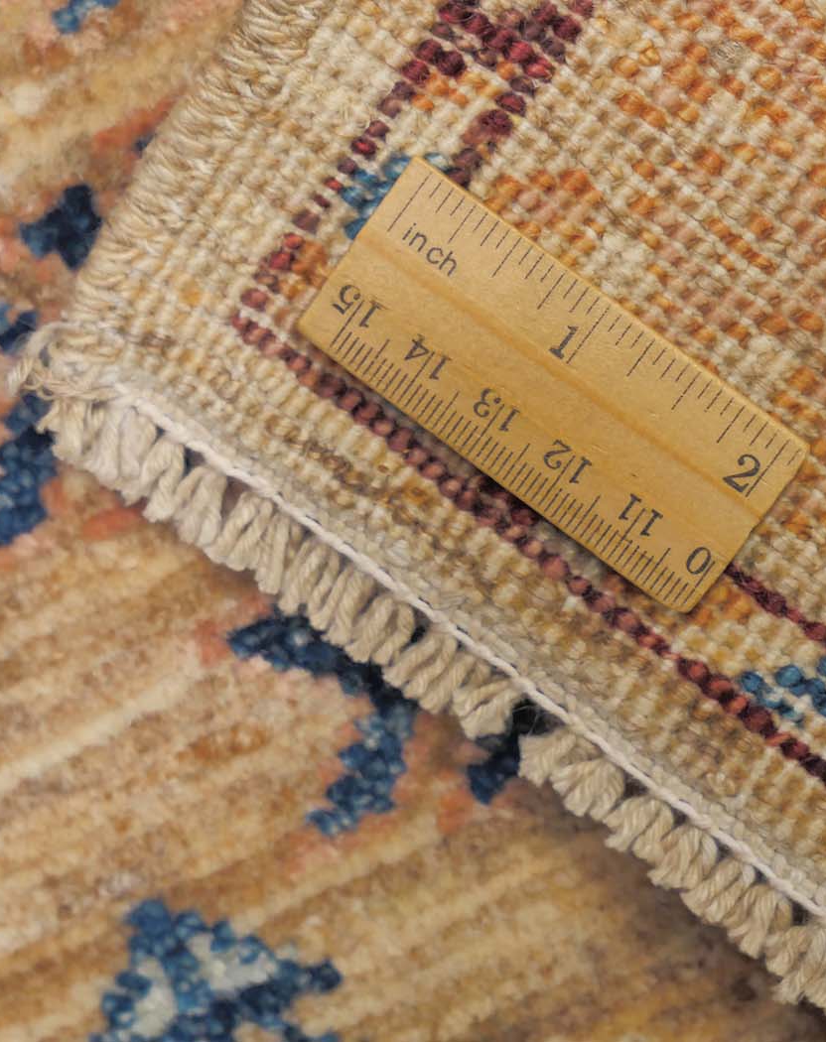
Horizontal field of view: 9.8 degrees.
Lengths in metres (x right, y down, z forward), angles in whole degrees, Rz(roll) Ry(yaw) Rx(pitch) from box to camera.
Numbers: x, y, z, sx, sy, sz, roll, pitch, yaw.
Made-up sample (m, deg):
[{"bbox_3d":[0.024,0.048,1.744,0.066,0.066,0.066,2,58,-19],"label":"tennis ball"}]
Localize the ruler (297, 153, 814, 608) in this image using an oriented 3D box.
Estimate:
[{"bbox_3d":[0.016,-0.015,0.551,0.056,0.003,0.024,36,98,2],"label":"ruler"}]

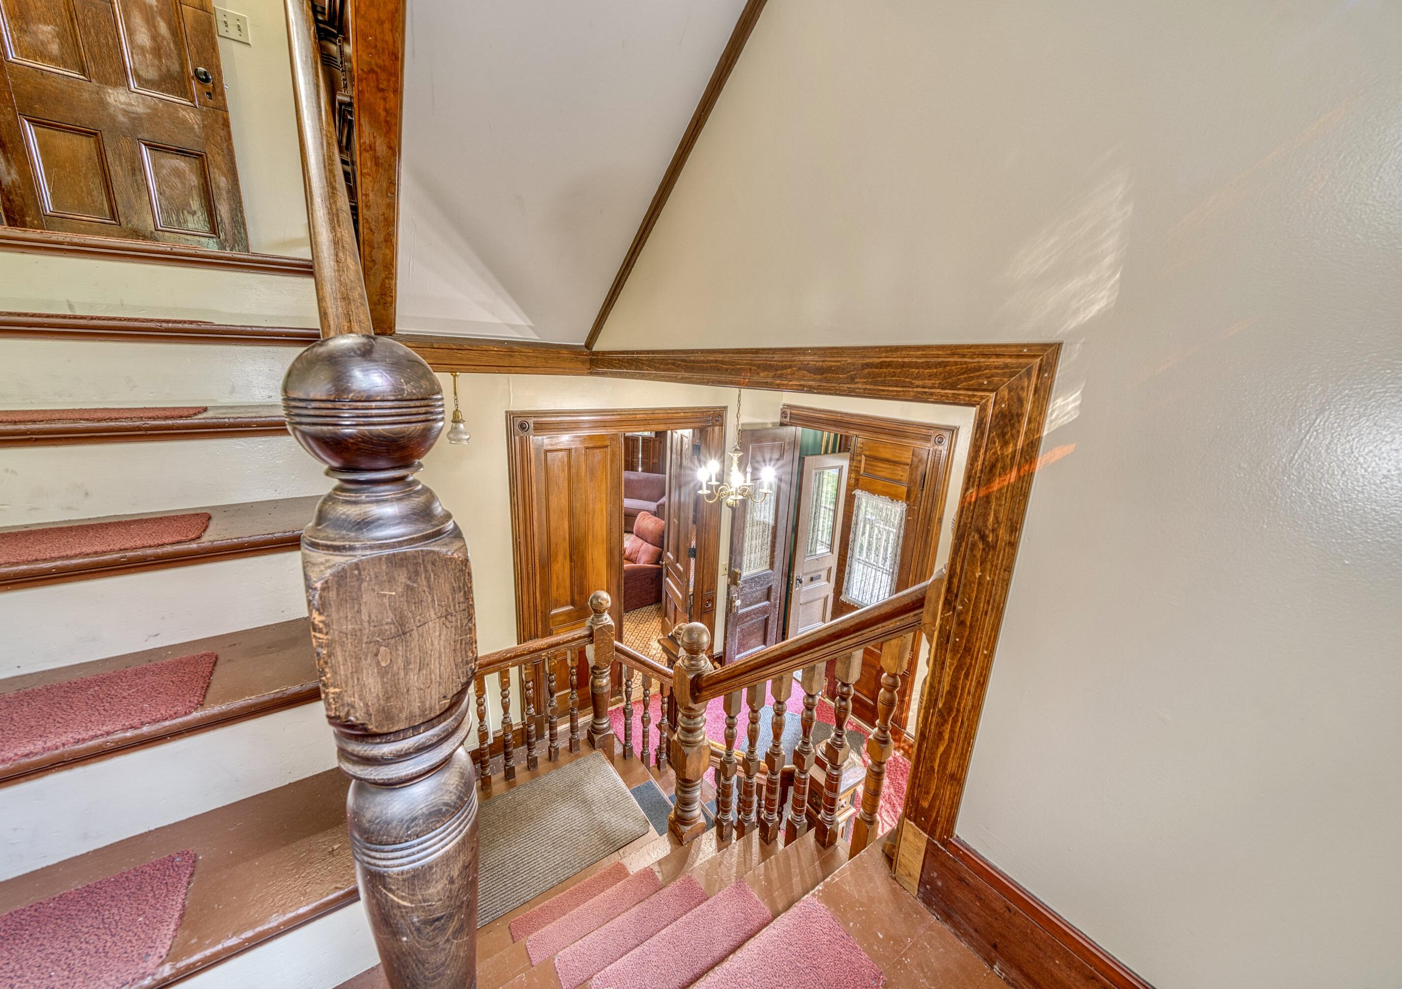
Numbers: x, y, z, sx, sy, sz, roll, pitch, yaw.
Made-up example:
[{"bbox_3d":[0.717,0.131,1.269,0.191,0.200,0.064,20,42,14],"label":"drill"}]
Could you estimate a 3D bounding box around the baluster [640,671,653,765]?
[{"bbox_3d":[-0.325,1.397,3.002,0.042,0.686,0.042,-8,18,-35],"label":"baluster"}]

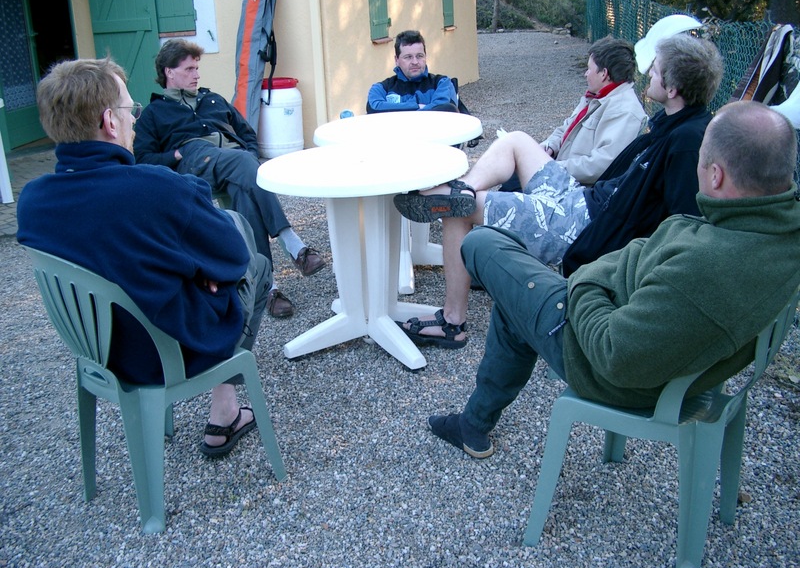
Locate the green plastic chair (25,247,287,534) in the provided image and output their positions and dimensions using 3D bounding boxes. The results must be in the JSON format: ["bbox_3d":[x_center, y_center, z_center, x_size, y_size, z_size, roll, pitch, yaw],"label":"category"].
[{"bbox_3d":[-0.691,0.226,2.339,0.500,0.780,0.510,12,25,37],"label":"green plastic chair"}]

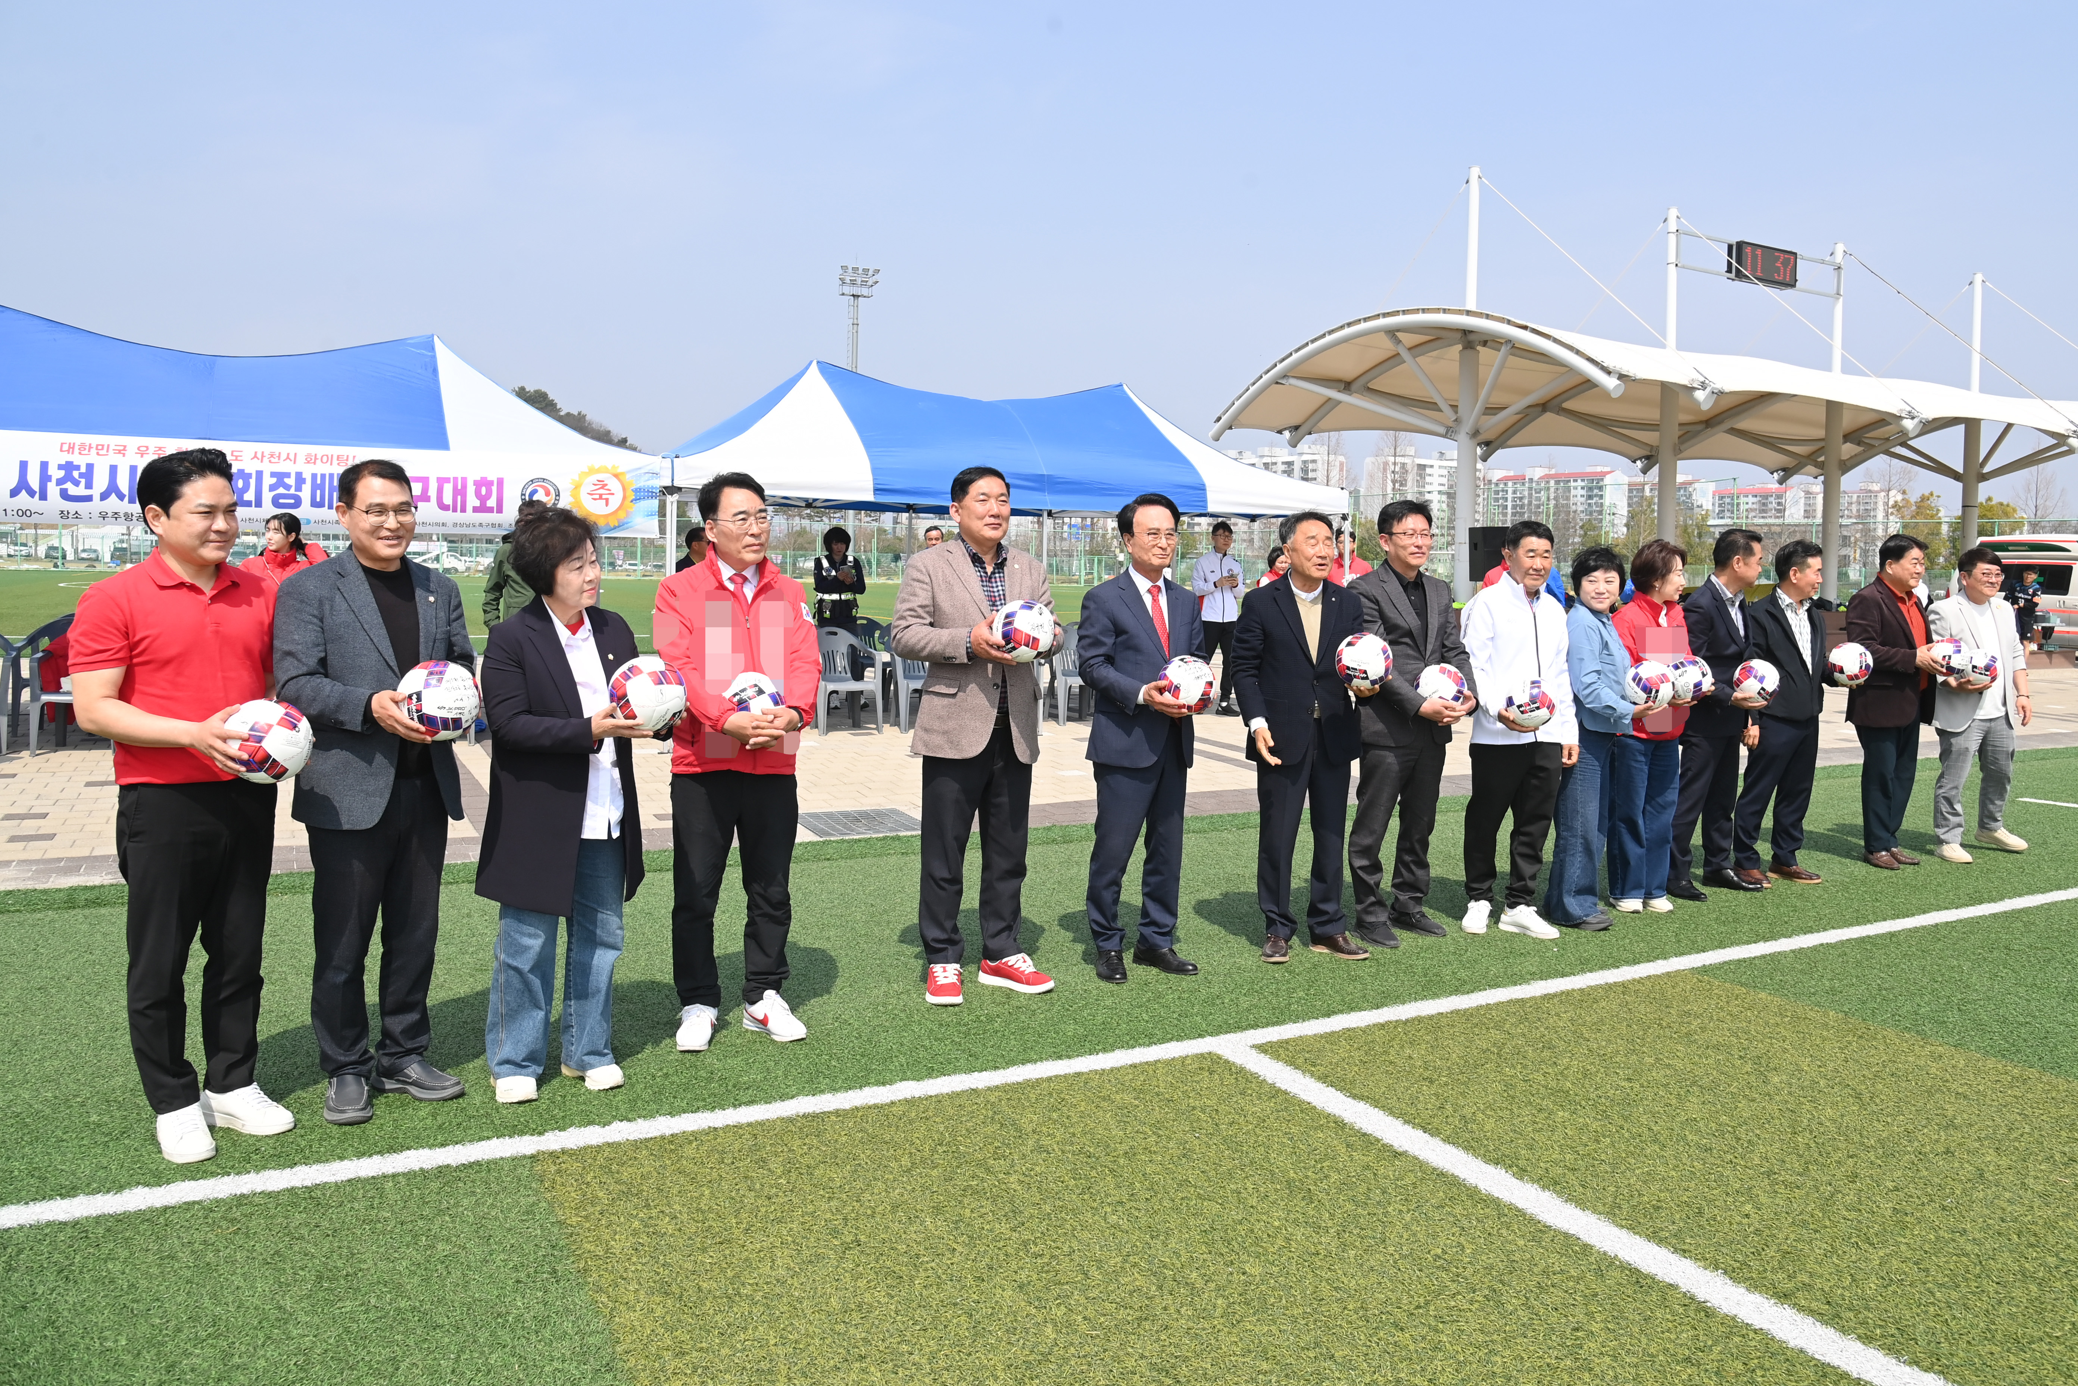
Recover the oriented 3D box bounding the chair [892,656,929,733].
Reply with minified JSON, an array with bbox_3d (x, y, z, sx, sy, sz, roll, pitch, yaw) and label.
[{"bbox_3d":[-0.958,-0.093,11.350,0.570,0.820,0.570,-1,5,-23],"label":"chair"}]

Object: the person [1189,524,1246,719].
[{"bbox_3d":[1.706,-0.712,13.090,0.520,1.780,0.380,0,5,-14],"label":"person"}]

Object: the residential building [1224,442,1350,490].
[{"bbox_3d":[75.451,-59.216,455.000,50.000,42.000,12.000,5,6,39],"label":"residential building"}]

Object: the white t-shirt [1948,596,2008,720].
[{"bbox_3d":[5.085,-0.193,7.500,0.450,0.700,0.260,1,5,-3],"label":"white t-shirt"}]

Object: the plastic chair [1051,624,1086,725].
[{"bbox_3d":[0.339,-0.149,11.984,0.550,0.810,0.550,-1,6,-22],"label":"plastic chair"}]

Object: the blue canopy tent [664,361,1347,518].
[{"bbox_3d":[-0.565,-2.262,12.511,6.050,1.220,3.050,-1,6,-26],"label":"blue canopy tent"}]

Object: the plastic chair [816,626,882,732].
[{"bbox_3d":[-1.541,-0.098,11.037,0.560,0.810,0.560,-1,6,-22],"label":"plastic chair"}]

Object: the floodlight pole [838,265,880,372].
[{"bbox_3d":[-14.618,-21.457,112.046,3.200,25.500,1.400,-3,6,-38],"label":"floodlight pole"}]

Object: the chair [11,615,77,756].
[{"bbox_3d":[-6.329,-0.075,9.100,0.570,0.820,0.570,-1,5,-25],"label":"chair"}]

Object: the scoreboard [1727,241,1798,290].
[{"bbox_3d":[13.574,-8.017,26.000,1.600,0.690,0.320,-2,5,-27],"label":"scoreboard"}]

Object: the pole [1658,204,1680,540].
[{"bbox_3d":[10.974,-4.565,24.239,0.300,7.600,0.300,-1,6,-26],"label":"pole"}]

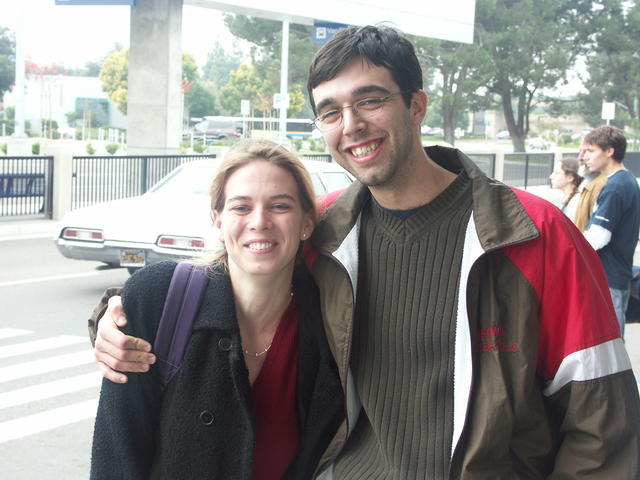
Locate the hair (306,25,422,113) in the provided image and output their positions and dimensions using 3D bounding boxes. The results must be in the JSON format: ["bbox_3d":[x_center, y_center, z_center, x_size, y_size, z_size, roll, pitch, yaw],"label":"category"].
[{"bbox_3d":[0.070,-0.254,2.130,0.175,0.165,0.205,-13,4,21],"label":"hair"}]

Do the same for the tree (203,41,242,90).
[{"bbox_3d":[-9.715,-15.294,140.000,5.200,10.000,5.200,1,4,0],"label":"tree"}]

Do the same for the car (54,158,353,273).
[{"bbox_3d":[-0.757,-0.288,16.723,2.000,1.410,5.350,3,5,26],"label":"car"}]

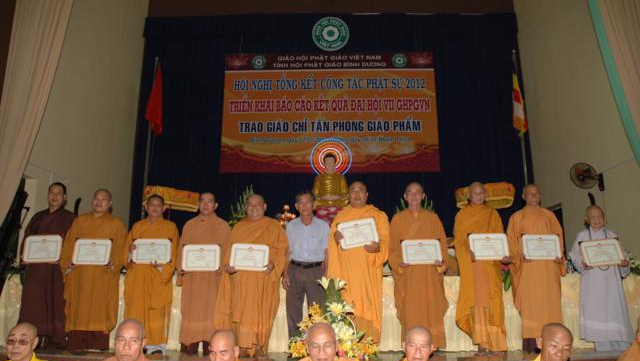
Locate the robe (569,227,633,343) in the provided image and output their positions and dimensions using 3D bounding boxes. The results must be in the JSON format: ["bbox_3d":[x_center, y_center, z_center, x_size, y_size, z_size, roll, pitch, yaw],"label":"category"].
[{"bbox_3d":[2.815,1.039,4.851,0.510,1.151,0.420,-2,-13,8],"label":"robe"}]

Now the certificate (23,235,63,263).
[{"bbox_3d":[-2.838,0.706,4.910,0.390,0.275,0.020,1,-12,-3],"label":"certificate"}]

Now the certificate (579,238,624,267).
[{"bbox_3d":[2.841,0.724,4.825,0.395,0.275,0.025,-8,-14,14],"label":"certificate"}]

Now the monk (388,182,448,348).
[{"bbox_3d":[1.028,0.865,5.009,0.599,1.717,0.430,0,-12,0],"label":"monk"}]

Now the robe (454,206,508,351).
[{"bbox_3d":[1.677,0.981,5.015,0.536,1.490,0.420,1,-12,-3],"label":"robe"}]

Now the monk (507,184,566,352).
[{"bbox_3d":[2.174,0.853,4.871,0.530,1.672,0.450,-1,-12,6],"label":"monk"}]

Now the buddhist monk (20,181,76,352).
[{"bbox_3d":[-2.838,0.871,5.029,0.570,1.736,0.430,2,-12,-10],"label":"buddhist monk"}]

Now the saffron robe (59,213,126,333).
[{"bbox_3d":[-2.293,0.926,4.907,0.570,1.208,0.420,1,-12,-6],"label":"saffron robe"}]

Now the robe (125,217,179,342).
[{"bbox_3d":[-1.665,0.983,4.791,0.490,1.236,0.420,1,-12,-5],"label":"robe"}]

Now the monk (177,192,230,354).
[{"bbox_3d":[-1.144,0.887,4.781,0.520,1.573,0.450,1,-12,-3],"label":"monk"}]

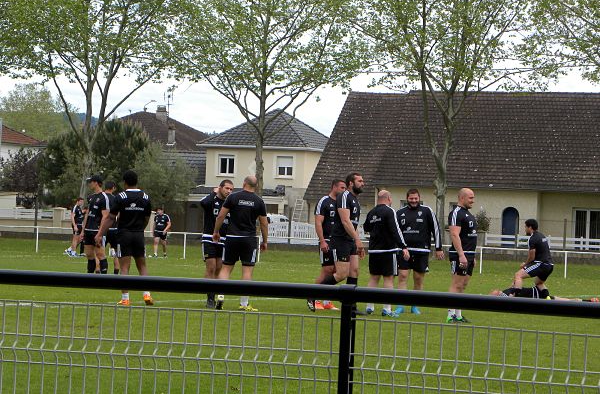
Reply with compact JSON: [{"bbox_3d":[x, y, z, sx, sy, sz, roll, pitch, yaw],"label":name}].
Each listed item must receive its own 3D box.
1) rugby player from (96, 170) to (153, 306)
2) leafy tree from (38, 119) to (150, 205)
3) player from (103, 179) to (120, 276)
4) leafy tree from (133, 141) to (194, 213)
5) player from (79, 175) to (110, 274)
[{"bbox_3d":[-2.461,0.579,35.000,0.760,1.880,0.480,2,-1,0],"label":"rugby player"},{"bbox_3d":[-10.703,-1.172,130.000,5.800,5.900,5.200,2,-1,0],"label":"leafy tree"},{"bbox_3d":[-3.273,0.672,43.000,0.620,1.860,0.450,2,-1,21],"label":"player"},{"bbox_3d":[-6.891,-0.505,126.000,3.200,4.500,3.100,2,-1,0],"label":"leafy tree"},{"bbox_3d":[-3.474,0.585,42.300,0.530,1.900,0.380,2,-1,41],"label":"player"}]

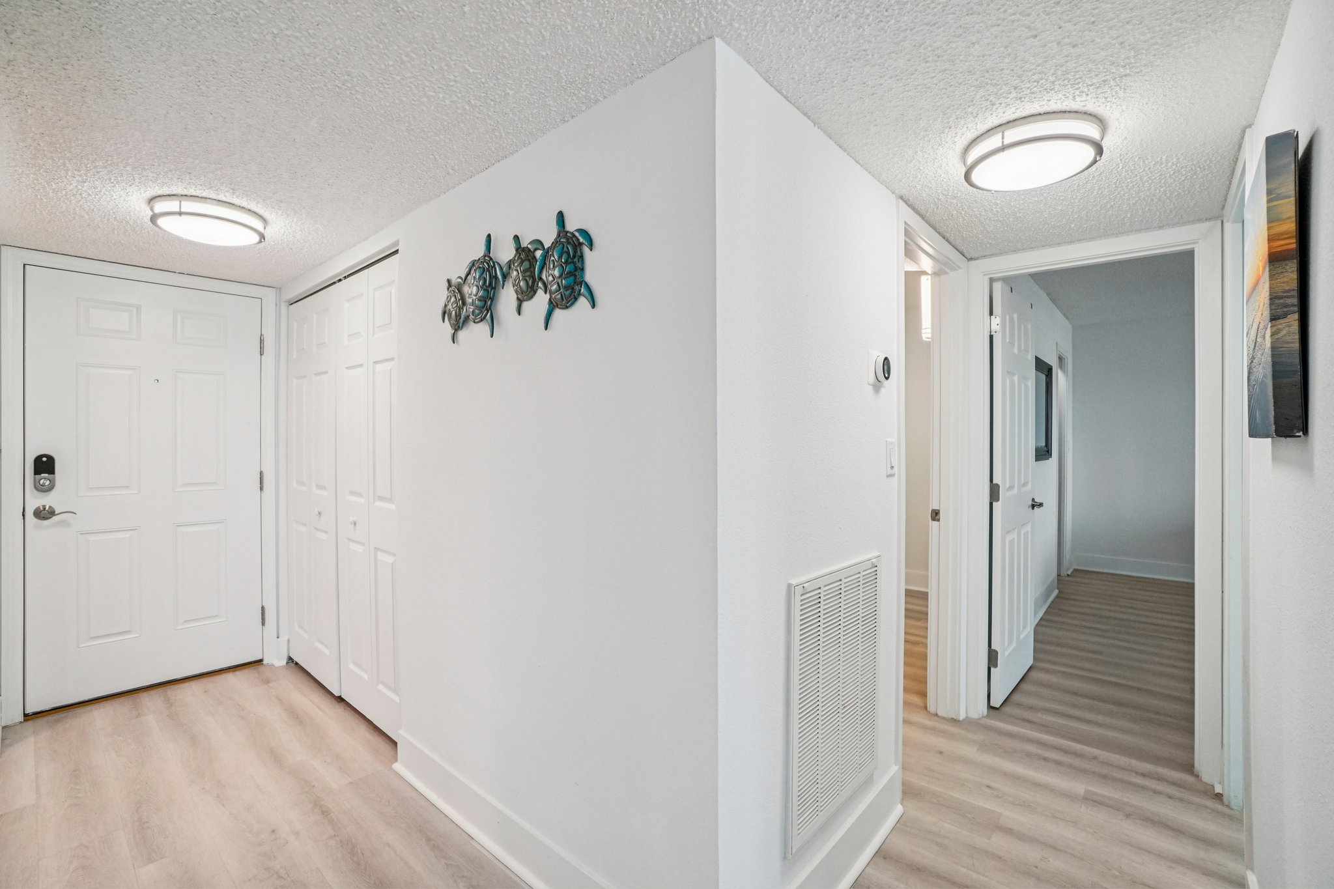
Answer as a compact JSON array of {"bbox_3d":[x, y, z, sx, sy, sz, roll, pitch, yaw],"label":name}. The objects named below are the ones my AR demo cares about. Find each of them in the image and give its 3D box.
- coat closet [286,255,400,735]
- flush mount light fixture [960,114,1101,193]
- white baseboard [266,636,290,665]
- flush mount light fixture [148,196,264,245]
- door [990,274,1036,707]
[{"bbox_3d":[-1.590,0.215,2.715,1.450,2.030,0.100,0,0,41],"label":"coat closet"},{"bbox_3d":[1.056,-0.833,1.613,0.340,0.062,0.340,0,0,0],"label":"flush mount light fixture"},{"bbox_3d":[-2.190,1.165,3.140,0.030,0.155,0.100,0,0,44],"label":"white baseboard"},{"bbox_3d":[-1.716,-0.832,2.092,0.340,0.065,0.340,0,0,0],"label":"flush mount light fixture"},{"bbox_3d":[1.815,0.235,2.895,0.040,2.030,0.720,0,0,44],"label":"door"}]

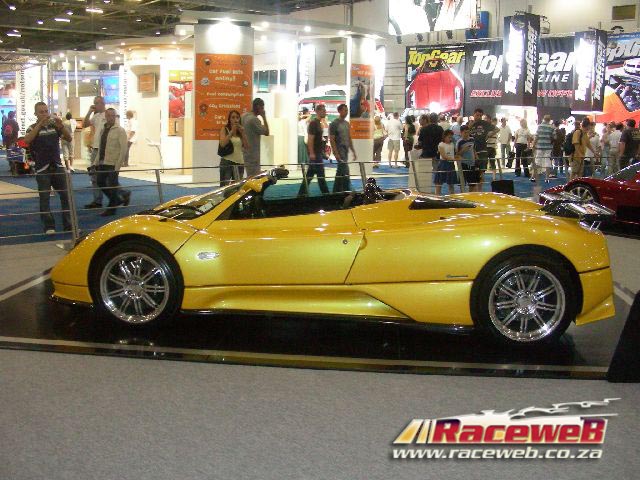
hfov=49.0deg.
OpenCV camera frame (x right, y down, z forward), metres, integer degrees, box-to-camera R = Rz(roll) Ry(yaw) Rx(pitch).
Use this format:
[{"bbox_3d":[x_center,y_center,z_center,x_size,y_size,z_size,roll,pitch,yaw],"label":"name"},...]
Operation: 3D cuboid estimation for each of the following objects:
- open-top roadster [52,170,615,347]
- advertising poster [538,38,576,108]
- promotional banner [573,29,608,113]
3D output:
[{"bbox_3d":[0.005,-0.015,5.780,4.380,1.140,2.040,2,10,5],"label":"open-top roadster"},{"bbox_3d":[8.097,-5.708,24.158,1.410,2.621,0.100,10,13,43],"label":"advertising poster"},{"bbox_3d":[8.664,-5.385,22.588,0.850,2.544,0.800,10,13,43],"label":"promotional banner"}]

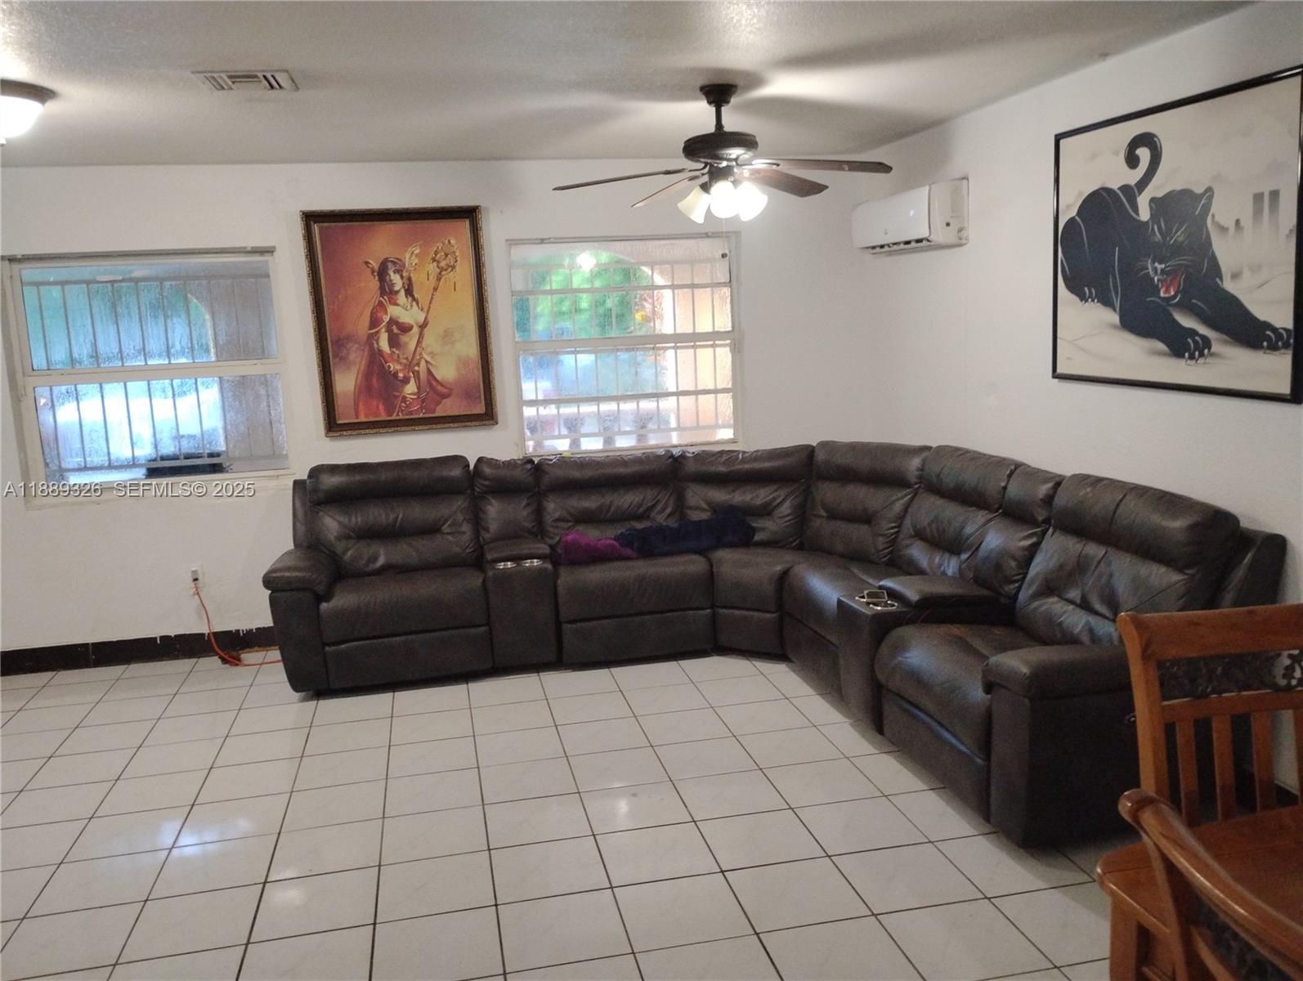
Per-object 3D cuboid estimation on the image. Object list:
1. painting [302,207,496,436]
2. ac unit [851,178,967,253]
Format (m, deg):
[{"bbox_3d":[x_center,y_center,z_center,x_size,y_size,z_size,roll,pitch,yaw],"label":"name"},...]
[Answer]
[{"bbox_3d":[-1.285,-0.873,5.455,0.885,1.140,0.045,-4,9,-12],"label":"painting"},{"bbox_3d":[1.255,-1.318,5.192,0.200,0.295,0.860,-5,9,-13],"label":"ac unit"}]

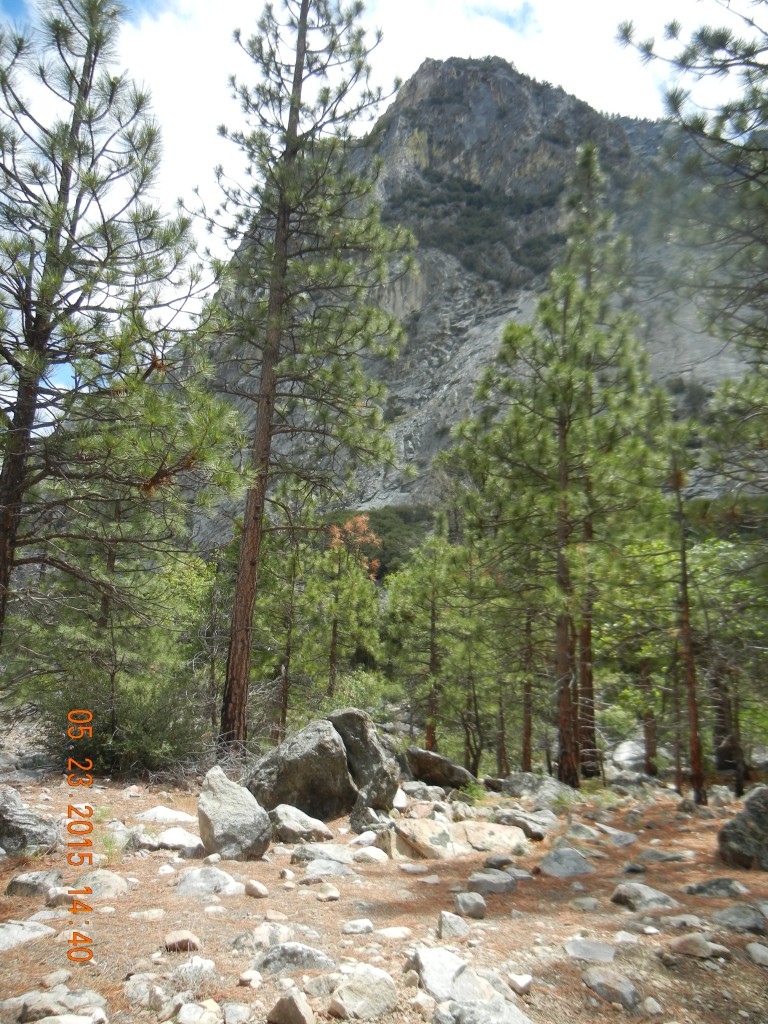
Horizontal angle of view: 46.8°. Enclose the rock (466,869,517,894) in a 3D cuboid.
[{"bbox_3d":[0.989,3.401,8.168,0.460,0.196,0.345,3,-15,-3],"label":"rock"}]

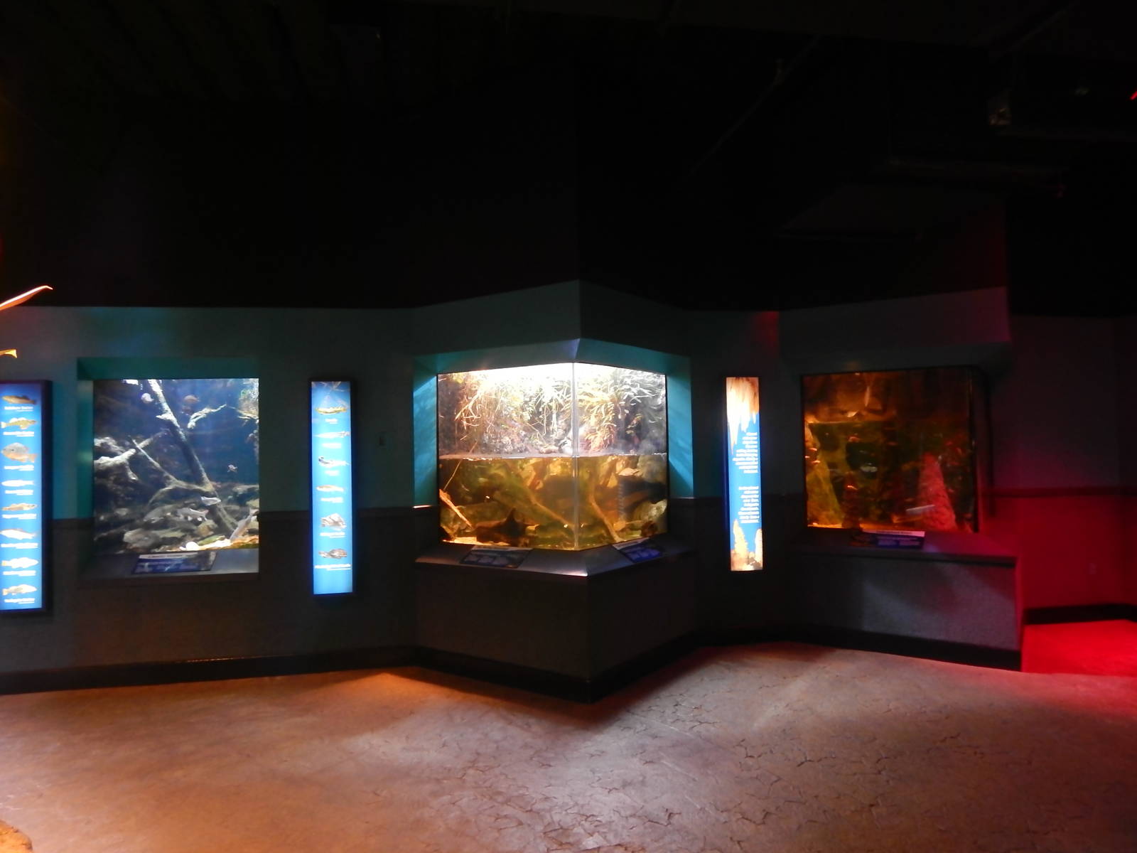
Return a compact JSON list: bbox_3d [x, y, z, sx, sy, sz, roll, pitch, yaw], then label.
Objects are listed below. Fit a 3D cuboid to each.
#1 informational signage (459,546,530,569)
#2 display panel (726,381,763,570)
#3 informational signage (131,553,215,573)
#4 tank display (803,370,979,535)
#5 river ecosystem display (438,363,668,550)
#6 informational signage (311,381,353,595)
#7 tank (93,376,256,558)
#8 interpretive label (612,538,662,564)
[{"bbox_3d":[-0.523,0.920,5.386,0.532,0.025,0.199,-2,31,35],"label":"informational signage"},{"bbox_3d":[1.425,0.383,6.171,0.309,1.594,0.081,-1,-1,-10],"label":"display panel"},{"bbox_3d":[-2.860,0.984,5.496,0.515,0.025,0.210,-1,32,-10],"label":"informational signage"},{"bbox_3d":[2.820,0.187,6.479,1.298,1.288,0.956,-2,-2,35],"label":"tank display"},{"bbox_3d":[-0.123,0.232,6.112,1.308,1.298,1.268,-2,-2,35],"label":"river ecosystem display"},{"bbox_3d":[-1.744,0.450,5.606,0.311,1.595,0.081,-1,-1,-10],"label":"informational signage"},{"bbox_3d":[-2.988,0.299,6.066,1.207,1.298,0.754,-1,-1,-10],"label":"tank"},{"bbox_3d":[0.534,0.903,5.557,0.208,0.025,0.493,37,20,29],"label":"interpretive label"}]

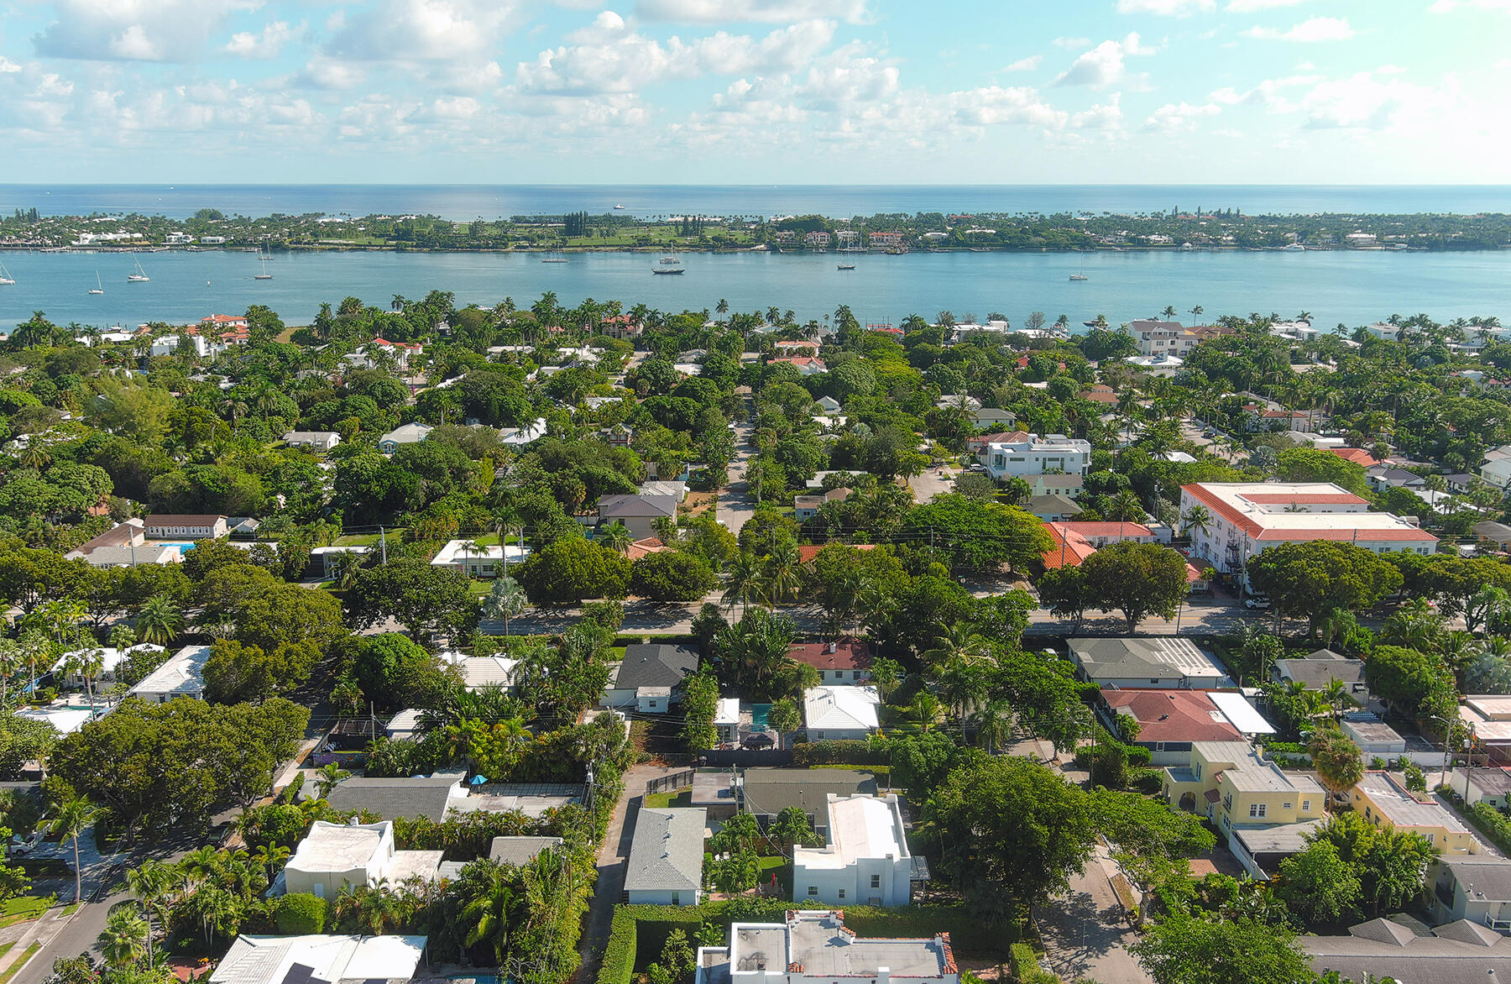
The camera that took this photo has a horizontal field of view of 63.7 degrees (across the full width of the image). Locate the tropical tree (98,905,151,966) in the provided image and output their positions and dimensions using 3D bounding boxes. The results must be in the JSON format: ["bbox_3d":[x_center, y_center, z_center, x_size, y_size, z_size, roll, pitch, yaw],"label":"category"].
[{"bbox_3d":[-58.100,41.377,112.343,4.800,5.900,4.800,0,14,0],"label":"tropical tree"}]

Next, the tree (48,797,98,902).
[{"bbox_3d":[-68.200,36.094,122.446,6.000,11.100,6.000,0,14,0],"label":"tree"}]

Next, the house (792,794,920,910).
[{"bbox_3d":[9.391,35.991,123.251,11.383,5.000,13.449,0,14,0],"label":"house"}]

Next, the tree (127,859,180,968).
[{"bbox_3d":[-52.642,37.298,106.742,4.600,10.676,4.600,0,14,0],"label":"tree"}]

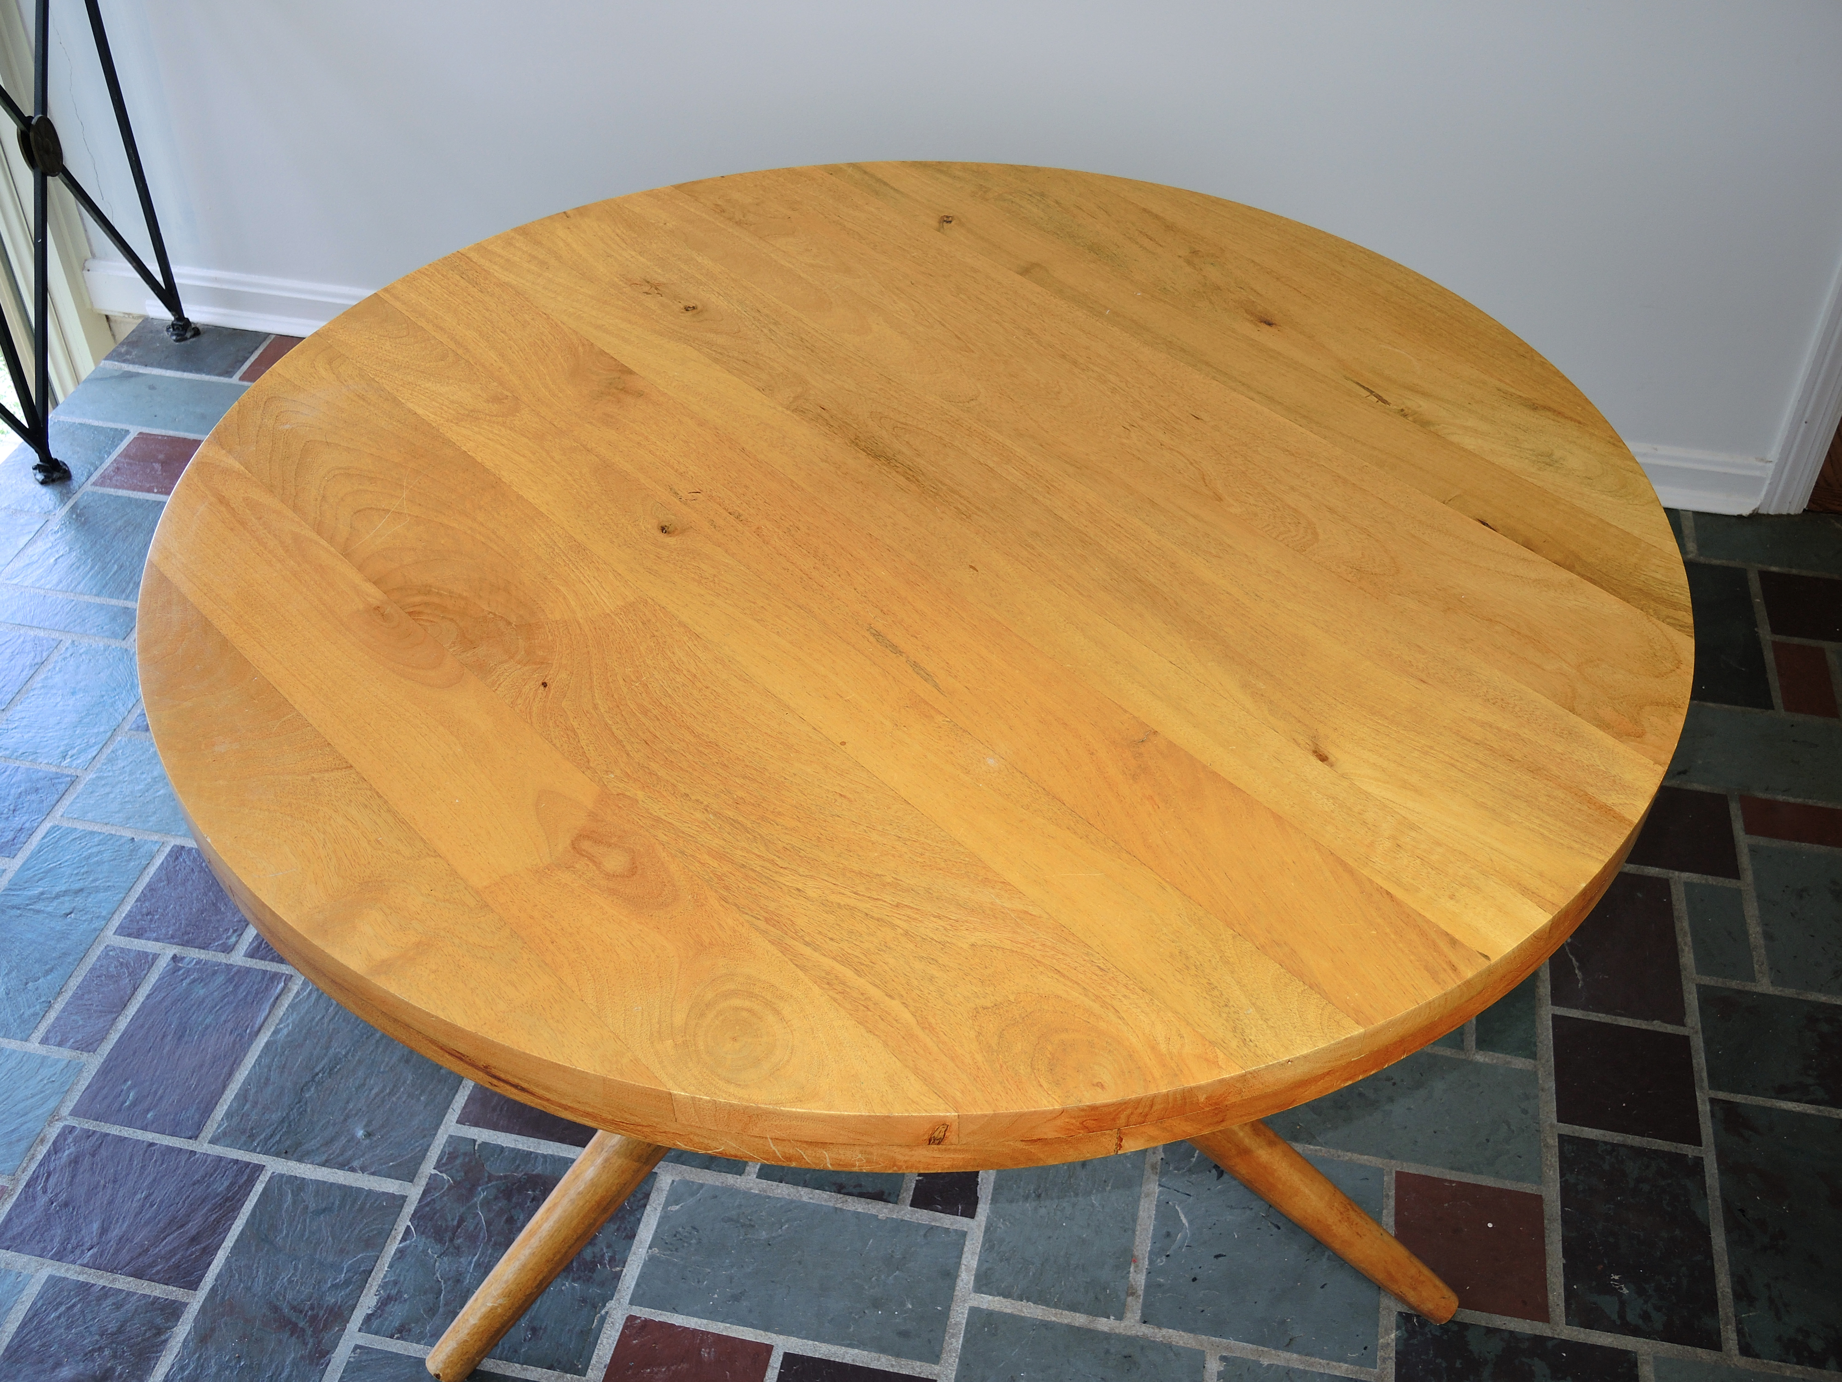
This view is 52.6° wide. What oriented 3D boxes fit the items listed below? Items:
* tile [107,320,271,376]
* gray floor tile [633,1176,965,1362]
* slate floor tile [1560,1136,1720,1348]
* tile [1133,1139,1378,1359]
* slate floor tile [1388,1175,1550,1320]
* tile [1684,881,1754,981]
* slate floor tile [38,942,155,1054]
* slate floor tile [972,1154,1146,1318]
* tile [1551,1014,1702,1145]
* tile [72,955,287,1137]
[{"bbox_3d":[-1.151,-0.535,2.930,0.221,0.012,0.126,8,44,9],"label":"tile"},{"bbox_3d":[-0.113,0.551,1.770,0.295,0.012,0.138,8,44,9],"label":"gray floor tile"},{"bbox_3d":[0.685,0.527,1.785,0.139,0.012,0.208,8,44,9],"label":"slate floor tile"},{"bbox_3d":[0.330,0.531,1.785,0.216,0.012,0.212,8,44,9],"label":"tile"},{"bbox_3d":[0.525,0.532,1.781,0.141,0.012,0.137,8,44,9],"label":"slate floor tile"},{"bbox_3d":[0.880,0.269,2.055,0.062,0.012,0.134,8,44,9],"label":"tile"},{"bbox_3d":[-0.882,0.335,2.008,0.063,0.012,0.134,8,44,9],"label":"slate floor tile"},{"bbox_3d":[0.139,0.506,1.815,0.143,0.012,0.213,8,44,9],"label":"slate floor tile"},{"bbox_3d":[0.723,0.402,1.916,0.140,0.012,0.137,8,44,9],"label":"tile"},{"bbox_3d":[-0.776,0.375,1.964,0.145,0.012,0.211,8,44,9],"label":"tile"}]

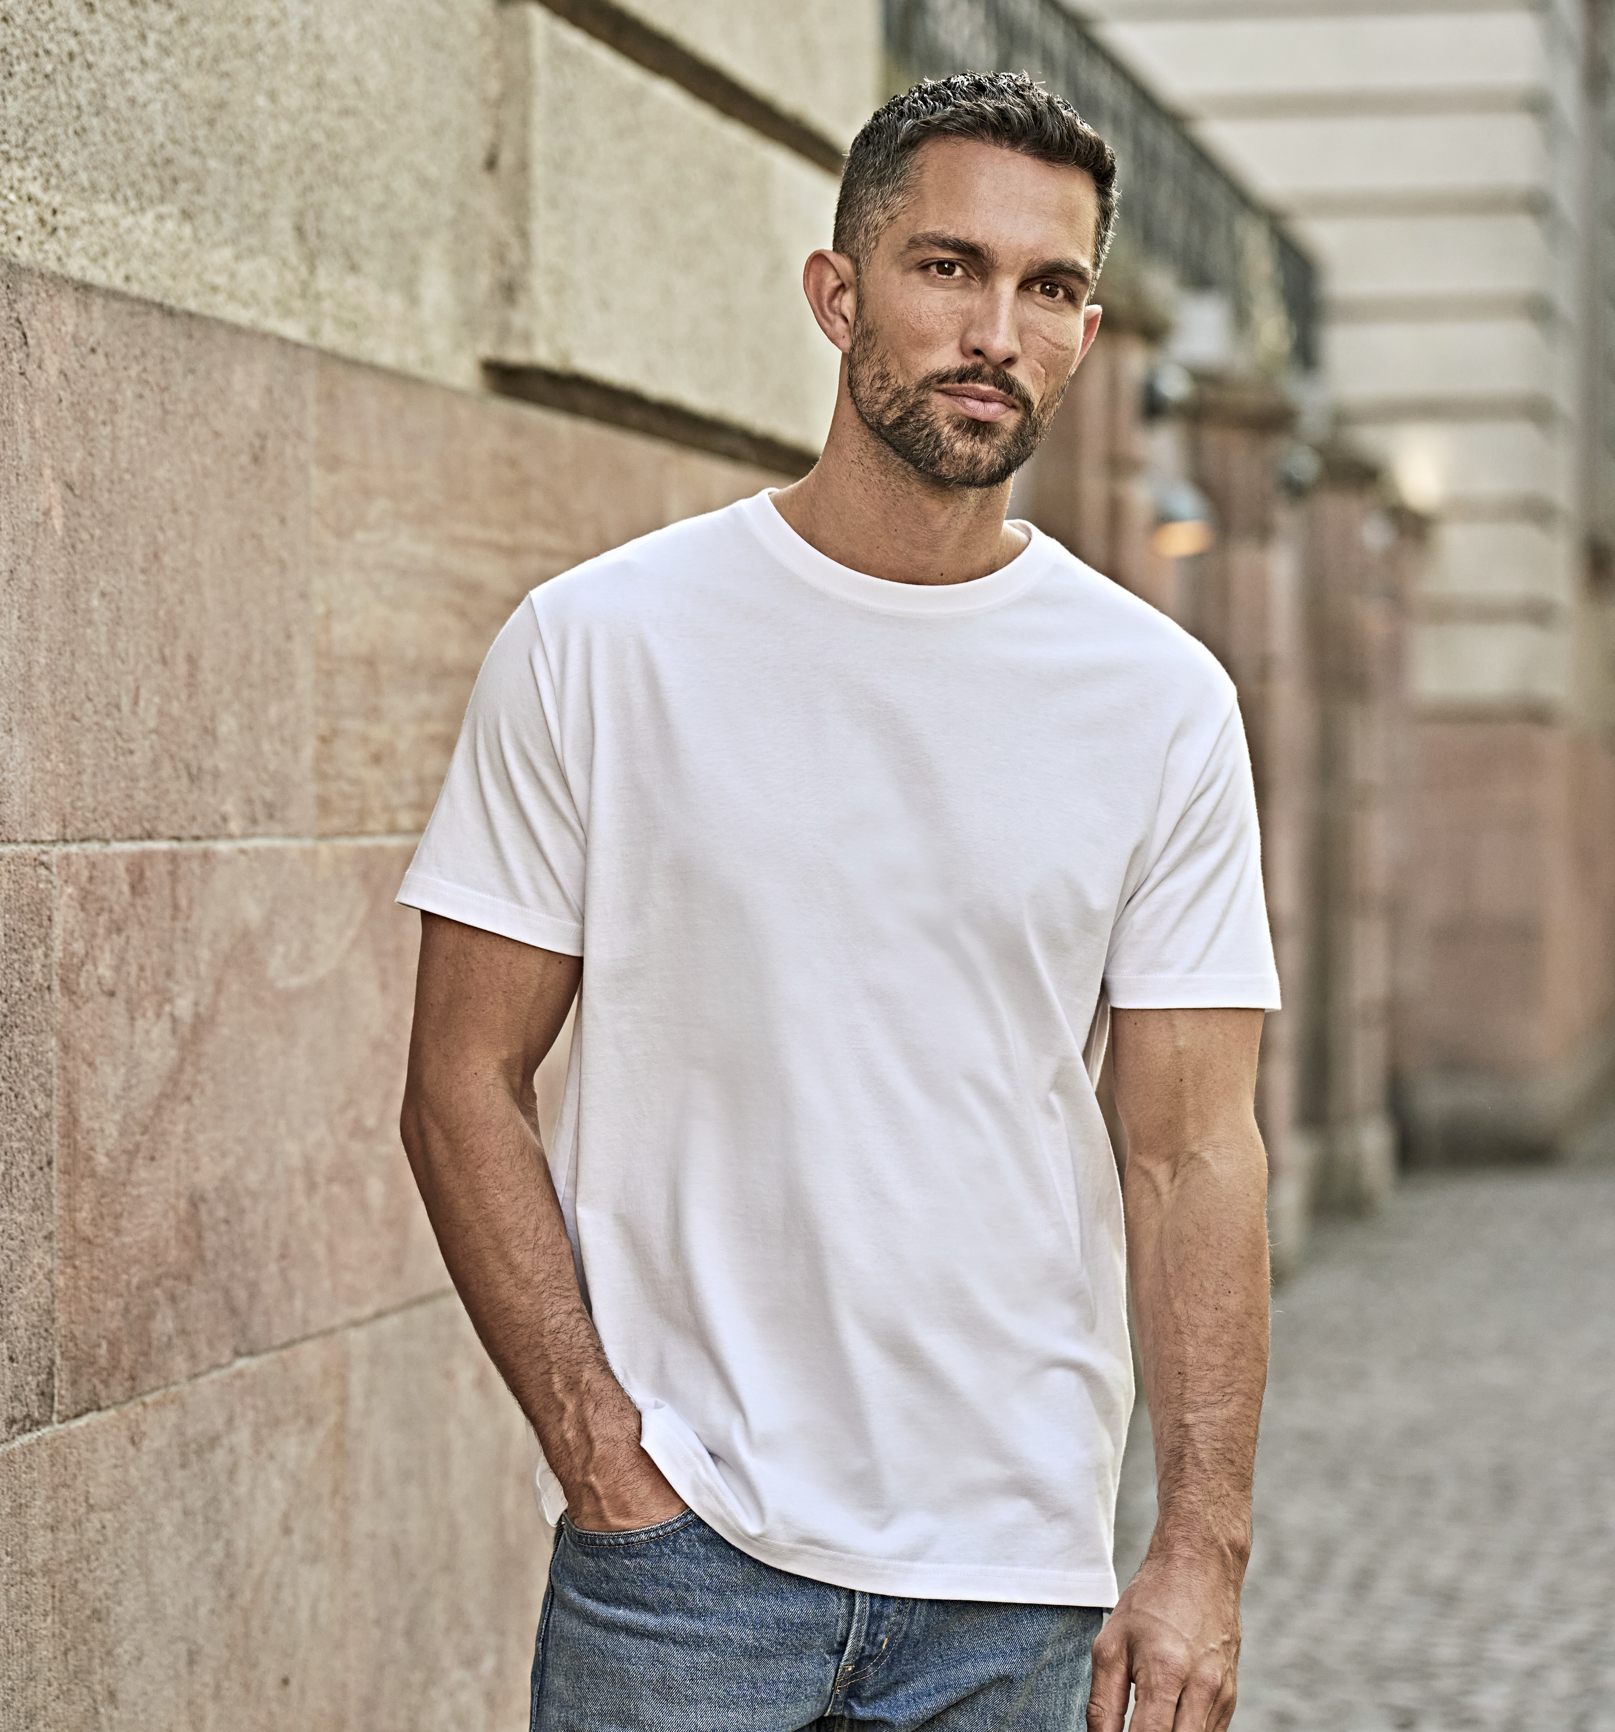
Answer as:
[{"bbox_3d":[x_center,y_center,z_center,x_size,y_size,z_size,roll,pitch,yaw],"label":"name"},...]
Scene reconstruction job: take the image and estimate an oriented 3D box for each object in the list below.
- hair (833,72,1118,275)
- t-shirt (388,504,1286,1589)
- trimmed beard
[{"bbox_3d":[0.103,-0.410,3.580,0.162,0.150,0.195,10,0,-13],"label":"hair"},{"bbox_3d":[0.020,0.108,3.580,0.520,0.675,0.285,0,1,-13],"label":"t-shirt"},{"bbox_3d":[0.093,-0.279,3.520,0.135,0.100,0.100,10,0,-13],"label":"trimmed beard"}]

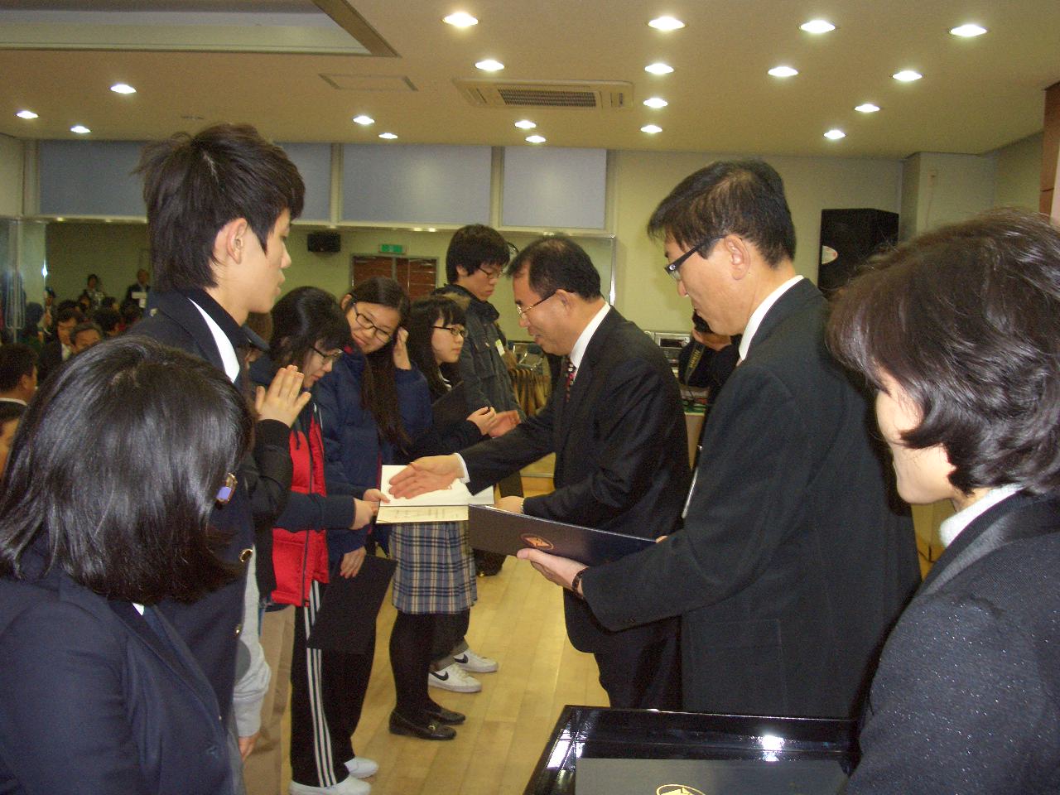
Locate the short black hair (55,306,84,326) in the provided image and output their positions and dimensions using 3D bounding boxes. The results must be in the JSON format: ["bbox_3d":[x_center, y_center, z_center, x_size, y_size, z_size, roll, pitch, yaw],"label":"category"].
[{"bbox_3d":[-2.863,-0.502,7.800,0.170,0.150,0.200,3,5,10],"label":"short black hair"}]

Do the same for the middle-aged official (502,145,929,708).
[{"bbox_3d":[0.263,0.511,1.969,0.600,1.750,0.520,3,5,10],"label":"middle-aged official"}]

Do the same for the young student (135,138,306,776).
[{"bbox_3d":[-0.497,0.485,1.909,0.330,1.760,0.470,2,5,4],"label":"young student"}]

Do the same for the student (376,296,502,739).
[{"bbox_3d":[-0.324,0.398,4.400,0.420,1.530,0.430,2,5,6],"label":"student"}]

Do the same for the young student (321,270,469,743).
[{"bbox_3d":[-0.524,0.400,4.049,0.400,1.570,0.450,3,5,10],"label":"young student"}]

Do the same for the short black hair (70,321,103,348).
[{"bbox_3d":[-2.437,-0.339,6.900,0.180,0.170,0.200,0,5,-18],"label":"short black hair"}]

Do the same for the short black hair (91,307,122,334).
[{"bbox_3d":[-2.564,-0.464,7.600,0.200,0.170,0.170,4,5,25],"label":"short black hair"}]

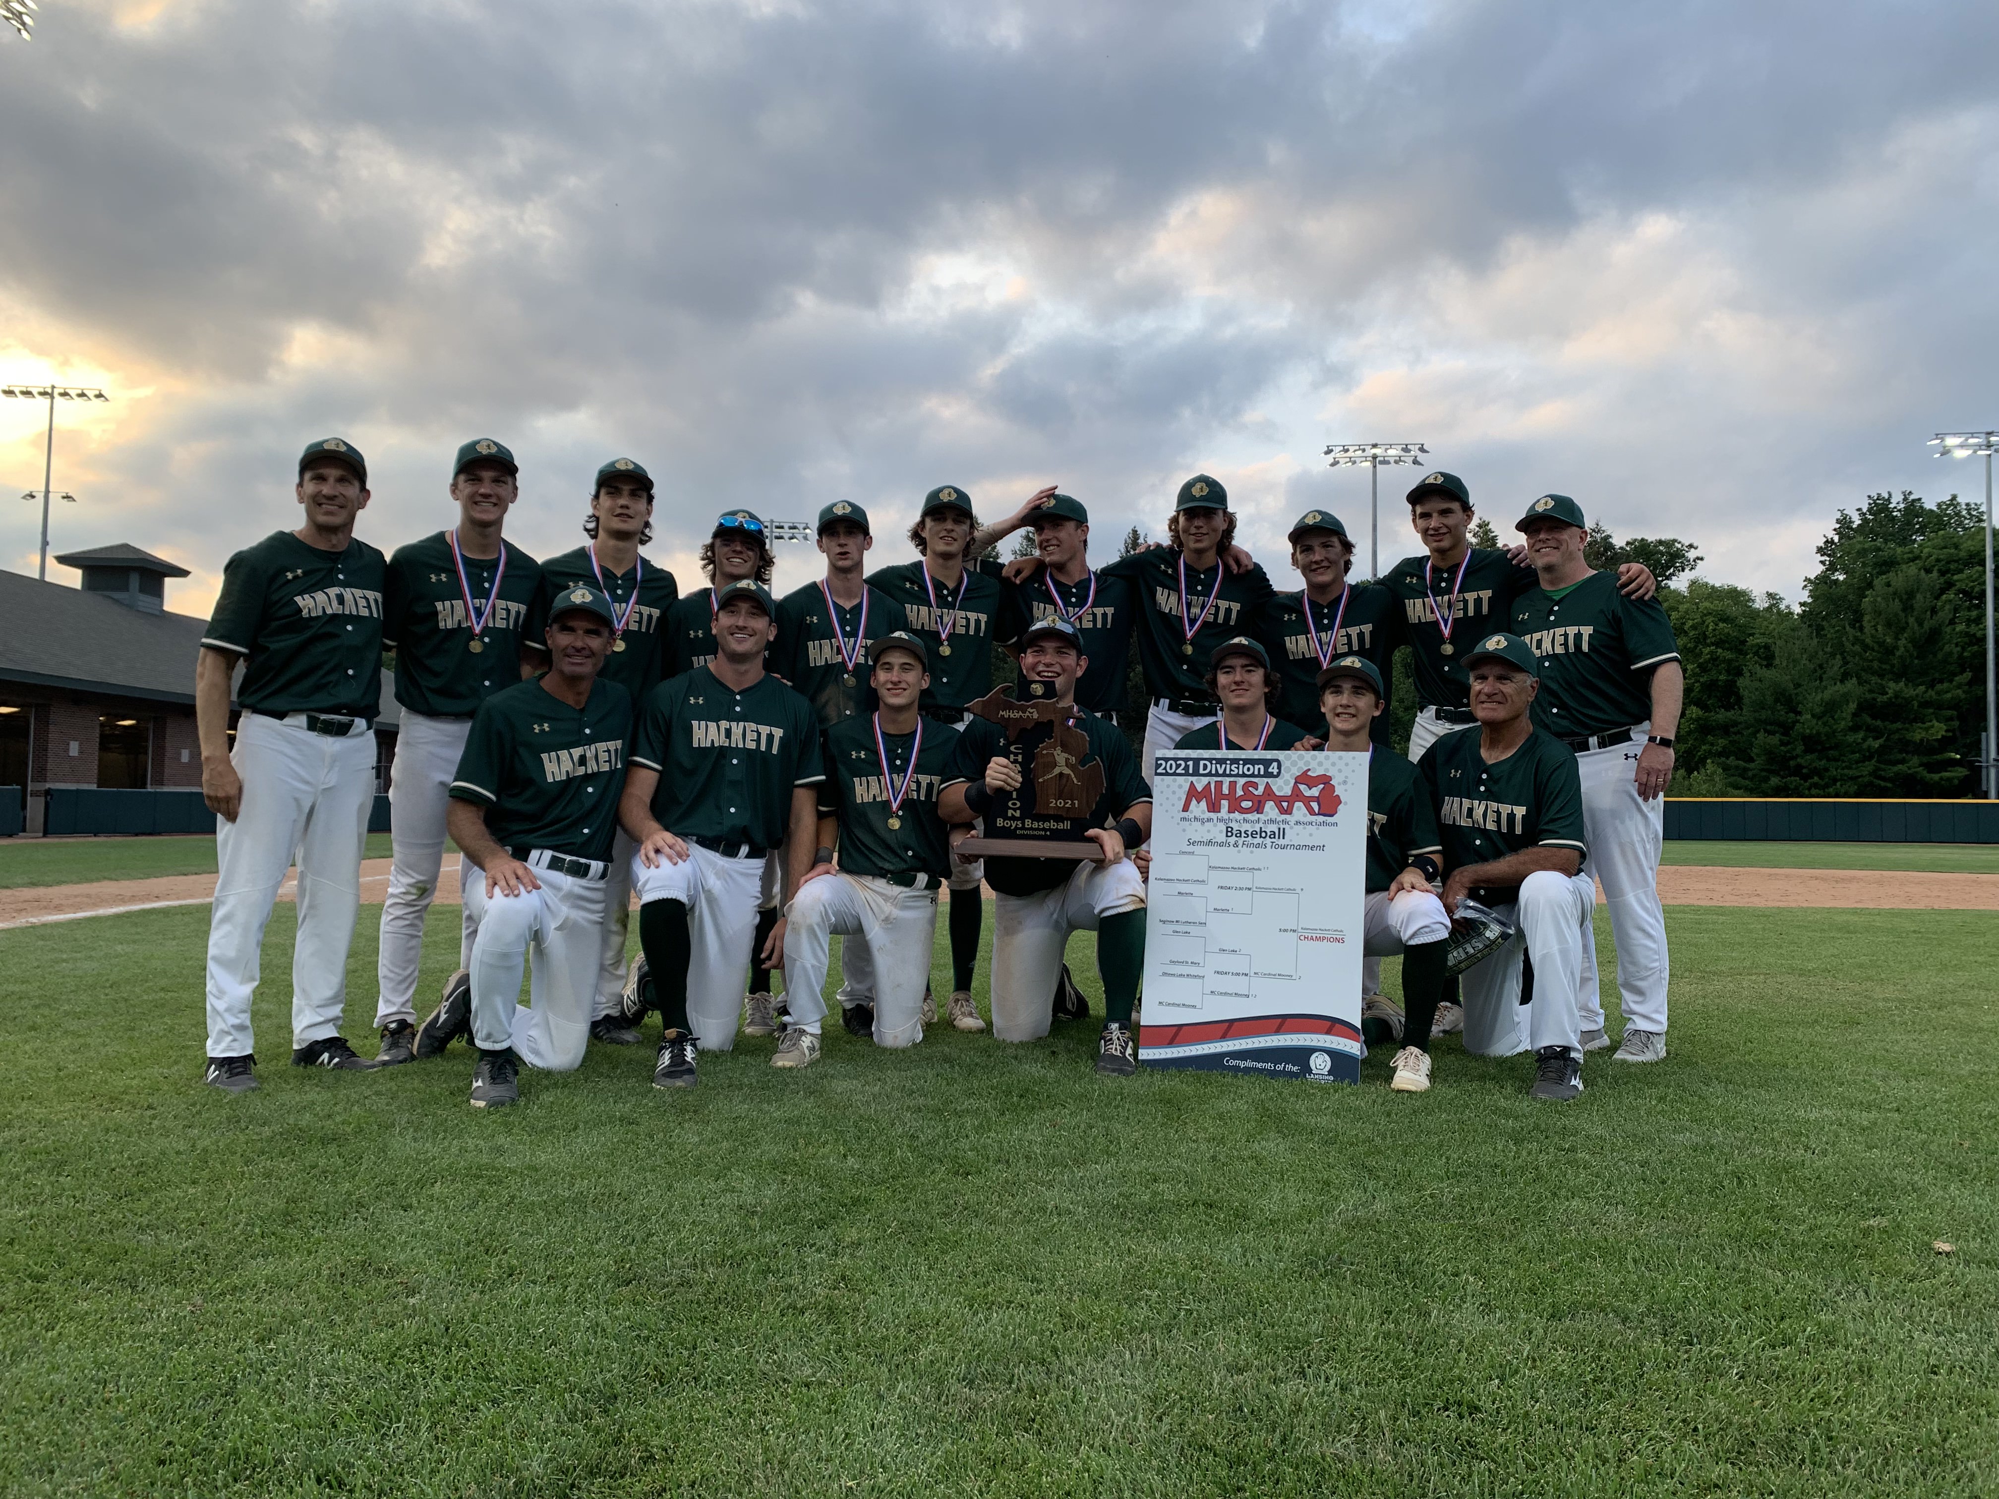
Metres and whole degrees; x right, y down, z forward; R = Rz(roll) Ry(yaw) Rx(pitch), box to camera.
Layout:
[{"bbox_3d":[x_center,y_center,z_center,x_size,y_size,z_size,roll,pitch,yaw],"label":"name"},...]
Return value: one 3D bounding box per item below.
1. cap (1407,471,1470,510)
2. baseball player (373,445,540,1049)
[{"bbox_3d":[1.423,-0.839,4.860,0.175,0.130,0.255,-1,-3,33],"label":"cap"},{"bbox_3d":[-1.620,-0.012,4.535,0.540,1.860,0.360,2,-3,-20],"label":"baseball player"}]

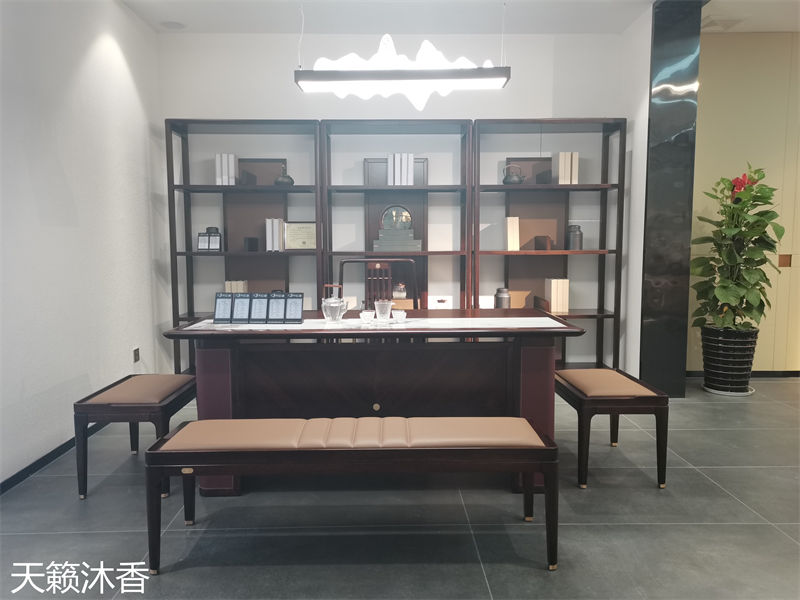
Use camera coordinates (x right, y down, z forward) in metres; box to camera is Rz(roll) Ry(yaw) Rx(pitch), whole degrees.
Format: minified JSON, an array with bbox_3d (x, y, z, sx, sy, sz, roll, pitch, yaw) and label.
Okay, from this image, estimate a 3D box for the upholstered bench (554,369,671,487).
[{"bbox_3d":[1.008,0.621,3.013,0.392,0.432,0.593,0,5,-2],"label":"upholstered bench"}]

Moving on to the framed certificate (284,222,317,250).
[{"bbox_3d":[-0.697,-0.461,4.365,0.278,0.205,0.025,0,5,0],"label":"framed certificate"}]

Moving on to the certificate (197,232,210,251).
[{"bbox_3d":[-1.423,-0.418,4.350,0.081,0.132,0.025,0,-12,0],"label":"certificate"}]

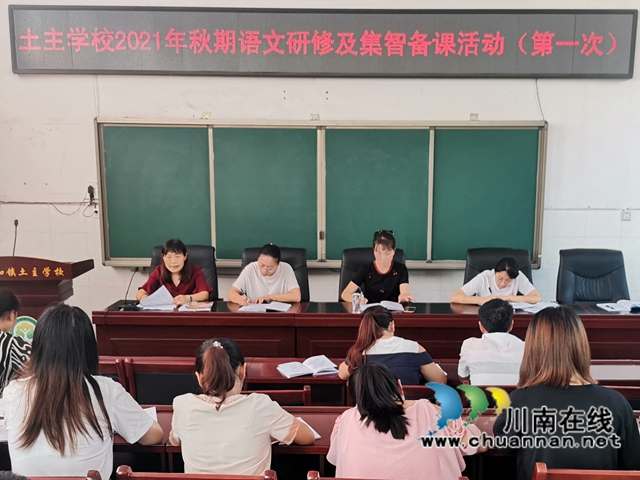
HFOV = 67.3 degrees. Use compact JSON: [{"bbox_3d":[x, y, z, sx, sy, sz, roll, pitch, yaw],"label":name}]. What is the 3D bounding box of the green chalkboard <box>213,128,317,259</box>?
[{"bbox_3d":[-0.489,-0.408,4.392,0.982,1.194,0.030,0,7,0],"label":"green chalkboard"}]

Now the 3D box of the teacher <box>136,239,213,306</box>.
[{"bbox_3d":[-1.126,0.604,3.830,0.587,1.237,0.580,0,7,0],"label":"teacher"}]

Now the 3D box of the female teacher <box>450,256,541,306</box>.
[{"bbox_3d":[1.357,0.677,3.830,0.697,1.124,0.610,0,7,0],"label":"female teacher"}]

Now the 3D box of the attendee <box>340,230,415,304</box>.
[{"bbox_3d":[0.443,0.581,3.832,0.573,1.302,0.580,0,7,0],"label":"attendee"}]

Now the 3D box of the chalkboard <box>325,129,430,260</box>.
[{"bbox_3d":[0.506,-0.402,4.395,0.999,1.202,0.030,0,7,0],"label":"chalkboard"}]

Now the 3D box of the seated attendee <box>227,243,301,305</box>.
[{"bbox_3d":[-0.439,0.623,3.834,0.572,1.208,0.580,0,7,-3],"label":"seated attendee"}]

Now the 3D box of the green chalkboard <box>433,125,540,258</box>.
[{"bbox_3d":[1.502,-0.402,4.397,0.975,1.207,0.030,0,7,0],"label":"green chalkboard"}]

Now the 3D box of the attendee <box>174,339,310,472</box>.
[{"bbox_3d":[-0.285,0.926,1.836,0.527,1.140,0.600,1,7,3],"label":"attendee"}]

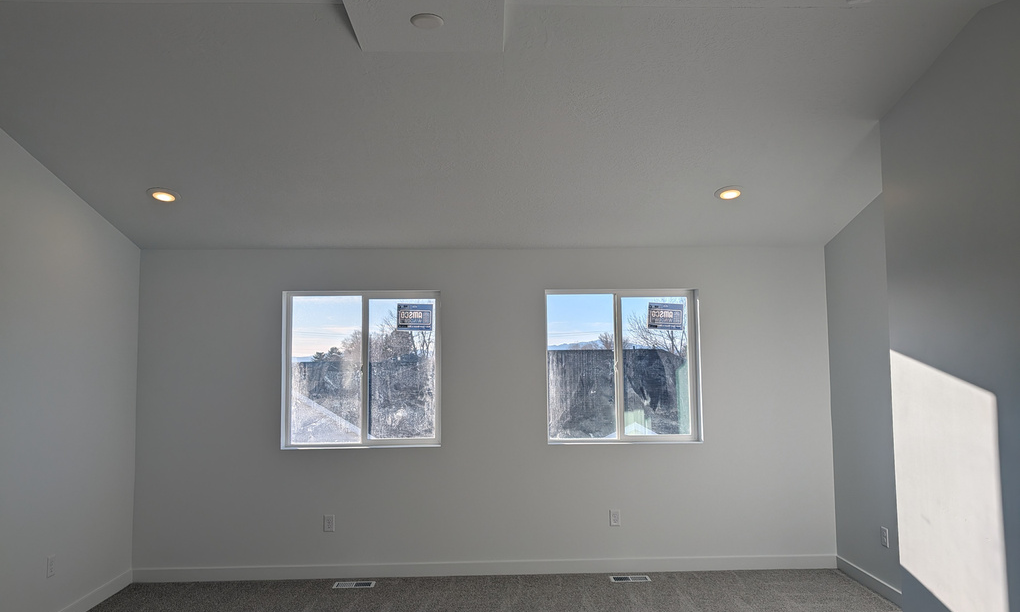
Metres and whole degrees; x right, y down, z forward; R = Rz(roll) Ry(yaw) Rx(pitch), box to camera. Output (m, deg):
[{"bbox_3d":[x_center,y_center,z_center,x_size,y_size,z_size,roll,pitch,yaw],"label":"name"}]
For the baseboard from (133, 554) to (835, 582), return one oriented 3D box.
[{"bbox_3d":[-0.146,1.933,5.199,5.170,0.092,0.015,-1,-4,-2],"label":"baseboard"}]

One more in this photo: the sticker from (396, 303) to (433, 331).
[{"bbox_3d":[-0.727,0.086,5.417,0.270,0.203,0.005,-1,-4,-2],"label":"sticker"}]

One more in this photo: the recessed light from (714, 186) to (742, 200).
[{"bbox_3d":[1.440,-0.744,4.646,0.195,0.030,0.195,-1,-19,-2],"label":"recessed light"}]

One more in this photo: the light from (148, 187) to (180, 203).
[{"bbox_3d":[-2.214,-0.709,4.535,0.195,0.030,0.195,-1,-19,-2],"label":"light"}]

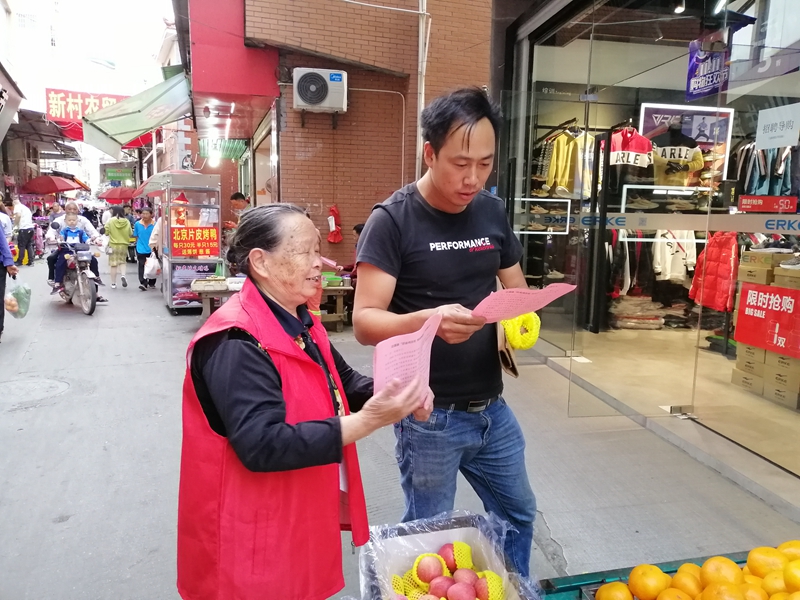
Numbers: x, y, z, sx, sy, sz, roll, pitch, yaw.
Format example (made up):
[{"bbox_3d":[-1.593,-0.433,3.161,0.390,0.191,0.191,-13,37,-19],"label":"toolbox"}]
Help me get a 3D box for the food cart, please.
[{"bbox_3d":[-3.208,-0.860,9.230,0.710,2.000,1.180,-3,9,-26],"label":"food cart"}]

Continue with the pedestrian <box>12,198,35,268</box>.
[{"bbox_3d":[-9.110,-1.589,14.547,0.650,1.660,0.550,4,9,21],"label":"pedestrian"}]

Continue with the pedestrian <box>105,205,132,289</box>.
[{"bbox_3d":[-5.363,-1.000,11.488,0.530,1.560,0.450,-3,9,-26],"label":"pedestrian"}]

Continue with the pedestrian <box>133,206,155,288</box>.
[{"bbox_3d":[-4.760,-0.963,11.239,0.500,1.580,0.420,-2,9,-24],"label":"pedestrian"}]

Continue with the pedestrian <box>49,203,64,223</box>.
[{"bbox_3d":[-7.630,-1.352,13.364,0.500,1.640,0.420,-2,9,-20],"label":"pedestrian"}]

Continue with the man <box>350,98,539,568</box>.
[{"bbox_3d":[0.113,0.410,1.481,0.530,1.760,0.460,-1,8,-18],"label":"man"}]

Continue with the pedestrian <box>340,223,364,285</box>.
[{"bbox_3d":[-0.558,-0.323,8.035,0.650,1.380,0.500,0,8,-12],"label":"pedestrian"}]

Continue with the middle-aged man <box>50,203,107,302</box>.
[{"bbox_3d":[-5.024,-0.716,9.306,0.760,1.560,0.780,-5,10,-36],"label":"middle-aged man"}]

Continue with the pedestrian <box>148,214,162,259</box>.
[{"bbox_3d":[-4.266,-0.899,10.792,0.420,1.600,0.500,6,9,30],"label":"pedestrian"}]

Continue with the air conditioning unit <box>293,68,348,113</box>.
[{"bbox_3d":[-1.138,-2.952,8.546,0.740,0.545,0.290,-1,8,-13],"label":"air conditioning unit"}]

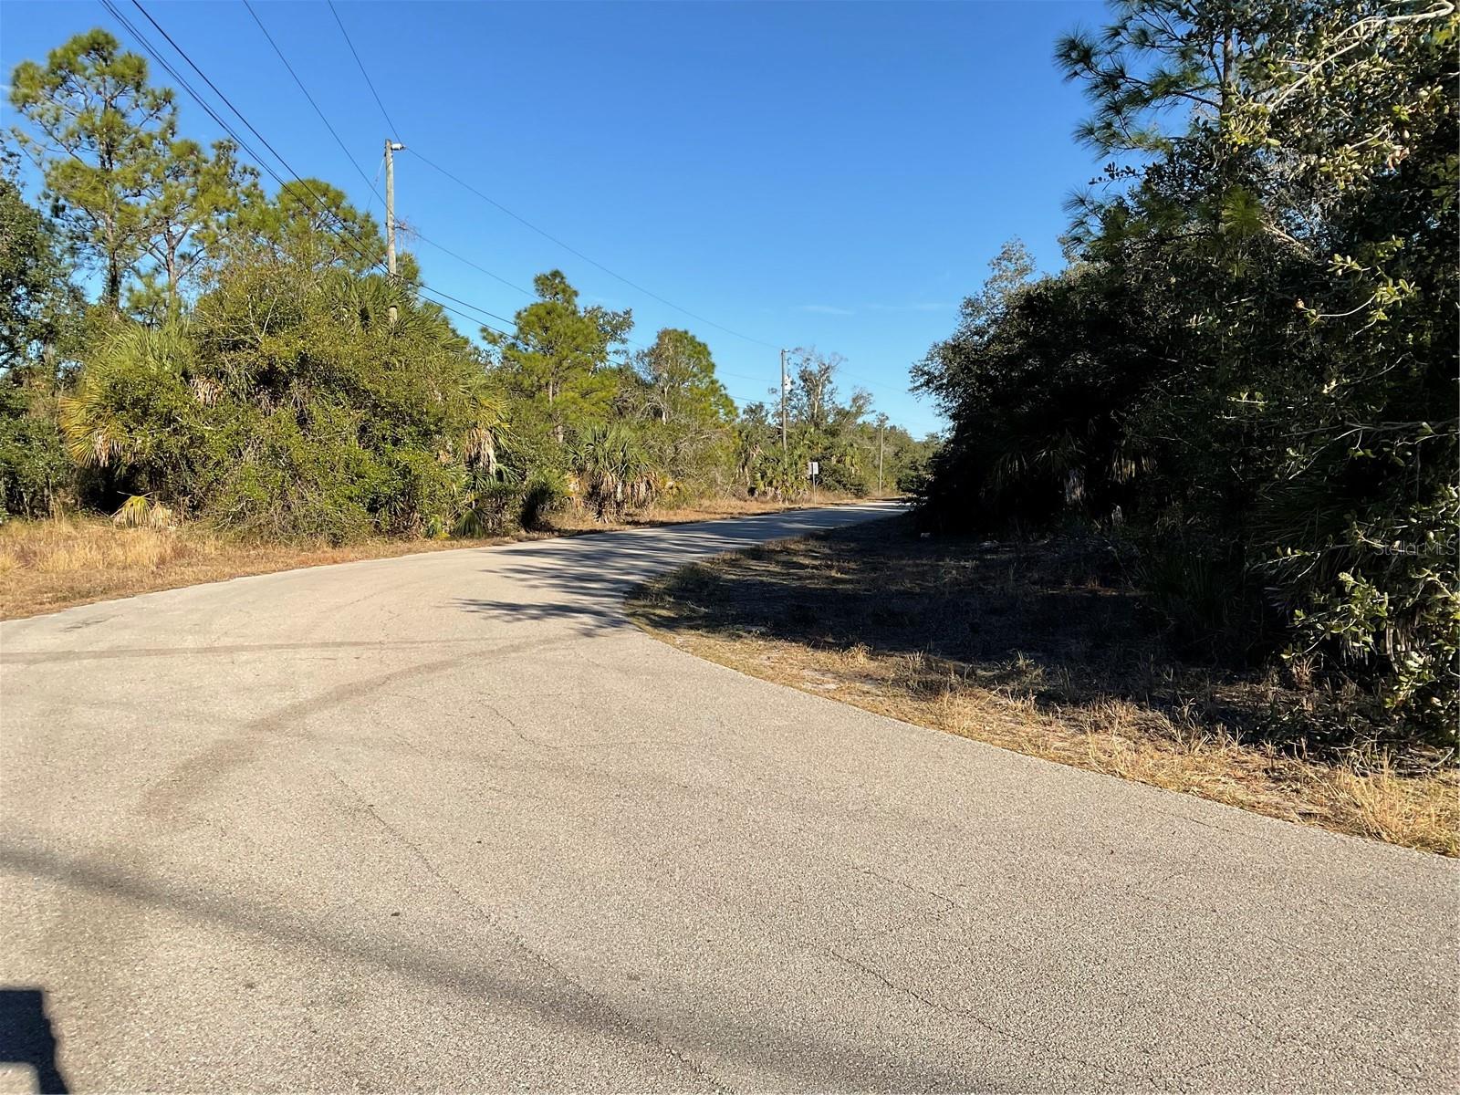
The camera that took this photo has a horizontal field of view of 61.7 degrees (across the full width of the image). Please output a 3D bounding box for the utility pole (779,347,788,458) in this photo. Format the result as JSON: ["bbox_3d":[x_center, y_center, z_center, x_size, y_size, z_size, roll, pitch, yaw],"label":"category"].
[{"bbox_3d":[3.600,-7.950,80.000,0.280,10.200,0.280,-1,3,0],"label":"utility pole"}]

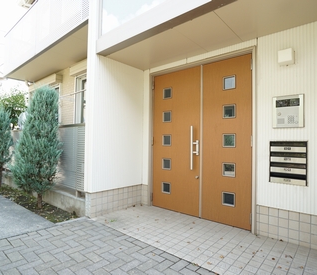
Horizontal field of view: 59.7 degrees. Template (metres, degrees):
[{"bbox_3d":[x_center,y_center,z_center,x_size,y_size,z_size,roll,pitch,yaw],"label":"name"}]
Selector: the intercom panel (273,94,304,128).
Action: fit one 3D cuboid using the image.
[{"bbox_3d":[1.344,-0.261,2.859,0.302,0.332,0.035,-1,-2,45],"label":"intercom panel"}]

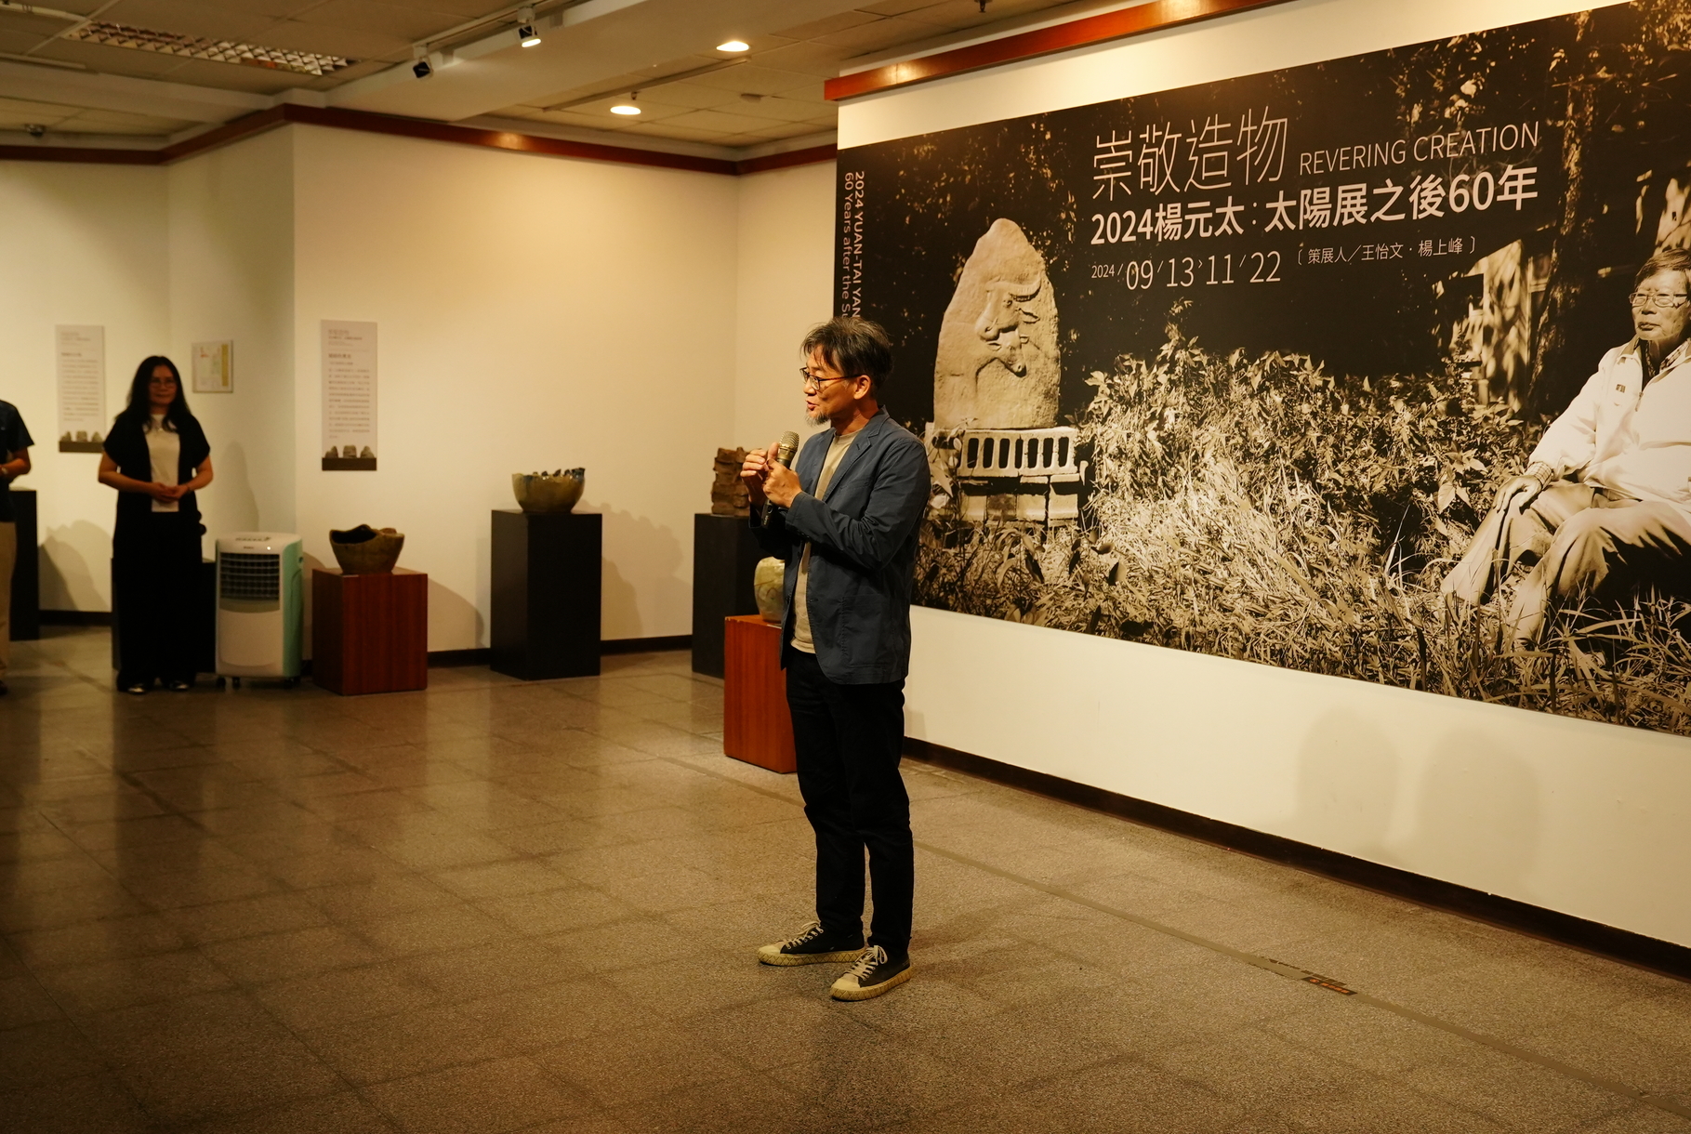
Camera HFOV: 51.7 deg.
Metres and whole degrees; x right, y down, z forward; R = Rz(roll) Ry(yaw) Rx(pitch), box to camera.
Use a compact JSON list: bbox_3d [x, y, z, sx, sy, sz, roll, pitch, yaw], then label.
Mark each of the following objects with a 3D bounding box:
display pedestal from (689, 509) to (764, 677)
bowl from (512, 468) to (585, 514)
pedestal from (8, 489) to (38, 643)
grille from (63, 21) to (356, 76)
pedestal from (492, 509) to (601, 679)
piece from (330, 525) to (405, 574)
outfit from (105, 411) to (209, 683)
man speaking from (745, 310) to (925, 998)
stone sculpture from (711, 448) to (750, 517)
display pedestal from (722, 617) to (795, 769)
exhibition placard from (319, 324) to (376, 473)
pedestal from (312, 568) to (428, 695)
[{"bbox_3d":[-0.541,0.160,9.753,0.446,0.889,0.441,-2,6,-36],"label":"display pedestal"},{"bbox_3d":[-1.627,-0.418,9.587,0.385,0.235,0.370,0,5,-10],"label":"bowl"},{"bbox_3d":[-5.217,-0.015,10.654,0.450,0.900,0.450,-2,6,-36],"label":"pedestal"},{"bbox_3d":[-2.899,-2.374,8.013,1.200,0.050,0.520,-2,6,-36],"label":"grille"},{"bbox_3d":[-1.649,0.143,9.638,0.440,0.892,0.446,-3,6,-36],"label":"pedestal"},{"bbox_3d":[-2.493,-0.090,9.113,0.385,0.240,0.330,0,5,-15],"label":"piece"},{"bbox_3d":[-3.551,-0.096,8.999,0.540,1.390,0.280,-1,6,-23],"label":"outfit"},{"bbox_3d":[-0.020,0.226,4.588,0.450,1.735,0.480,-1,6,-28],"label":"man speaking"},{"bbox_3d":[-0.579,-0.466,9.676,0.220,0.370,0.245,-2,6,-36],"label":"stone sculpture"},{"bbox_3d":[-0.201,0.531,7.491,0.450,0.600,0.450,-2,6,-36],"label":"display pedestal"},{"bbox_3d":[-2.686,-0.924,9.469,0.305,0.805,0.015,-2,6,-36],"label":"exhibition placard"},{"bbox_3d":[-2.465,0.322,9.064,0.443,0.602,0.449,-2,6,-36],"label":"pedestal"}]

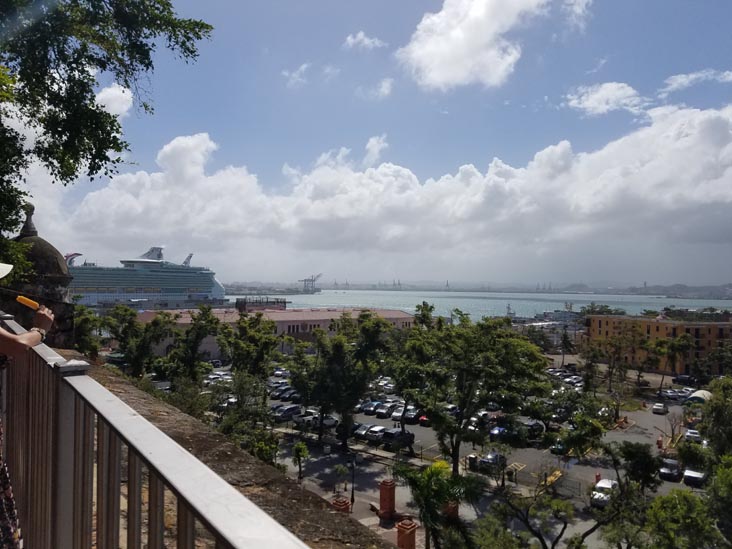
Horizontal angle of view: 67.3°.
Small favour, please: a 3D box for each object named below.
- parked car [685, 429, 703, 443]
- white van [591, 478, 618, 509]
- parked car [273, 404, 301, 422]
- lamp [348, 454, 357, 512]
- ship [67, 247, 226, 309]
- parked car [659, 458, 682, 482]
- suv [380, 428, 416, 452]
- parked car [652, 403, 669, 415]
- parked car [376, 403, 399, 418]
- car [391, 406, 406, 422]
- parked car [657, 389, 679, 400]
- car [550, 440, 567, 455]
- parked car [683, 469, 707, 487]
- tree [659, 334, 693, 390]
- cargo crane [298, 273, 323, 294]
[{"bbox_3d":[43.654,20.978,72.959,1.780,1.460,4.500,0,-2,37],"label":"parked car"},{"bbox_3d":[23.660,21.364,54.412,1.900,1.800,4.700,0,-2,30],"label":"white van"},{"bbox_3d":[-11.434,20.251,80.716,1.820,1.650,4.400,0,-2,39],"label":"parked car"},{"bbox_3d":[-1.202,19.398,52.443,0.550,4.900,0.550,1,-1,0],"label":"lamp"},{"bbox_3d":[-265.249,-1.286,570.402,42.000,63.500,314.000,0,-1,29],"label":"ship"},{"bbox_3d":[34.361,21.745,61.599,1.860,1.700,4.550,0,-2,36],"label":"parked car"},{"bbox_3d":[4.169,20.112,67.670,1.870,1.820,4.550,0,-2,38],"label":"suv"},{"bbox_3d":[47.482,21.369,88.350,1.780,1.450,4.500,0,-2,37],"label":"parked car"},{"bbox_3d":[3.596,21.959,88.860,1.830,1.670,4.500,0,-2,35],"label":"parked car"},{"bbox_3d":[5.967,20.626,81.783,1.780,1.450,4.500,0,-2,39],"label":"car"},{"bbox_3d":[55.472,21.738,100.584,1.780,1.470,4.450,1,-1,10],"label":"parked car"},{"bbox_3d":[24.146,20.556,66.746,1.780,1.470,4.450,0,-2,39],"label":"car"},{"bbox_3d":[36.063,21.832,59.983,1.820,1.500,4.500,0,-2,36],"label":"parked car"},{"bbox_3d":[64.150,18.343,113.957,6.300,11.400,6.300,0,-2,29],"label":"tree"},{"bbox_3d":[-186.750,27.592,1850.000,76.000,65.000,19.000,1,-1,13],"label":"cargo crane"}]

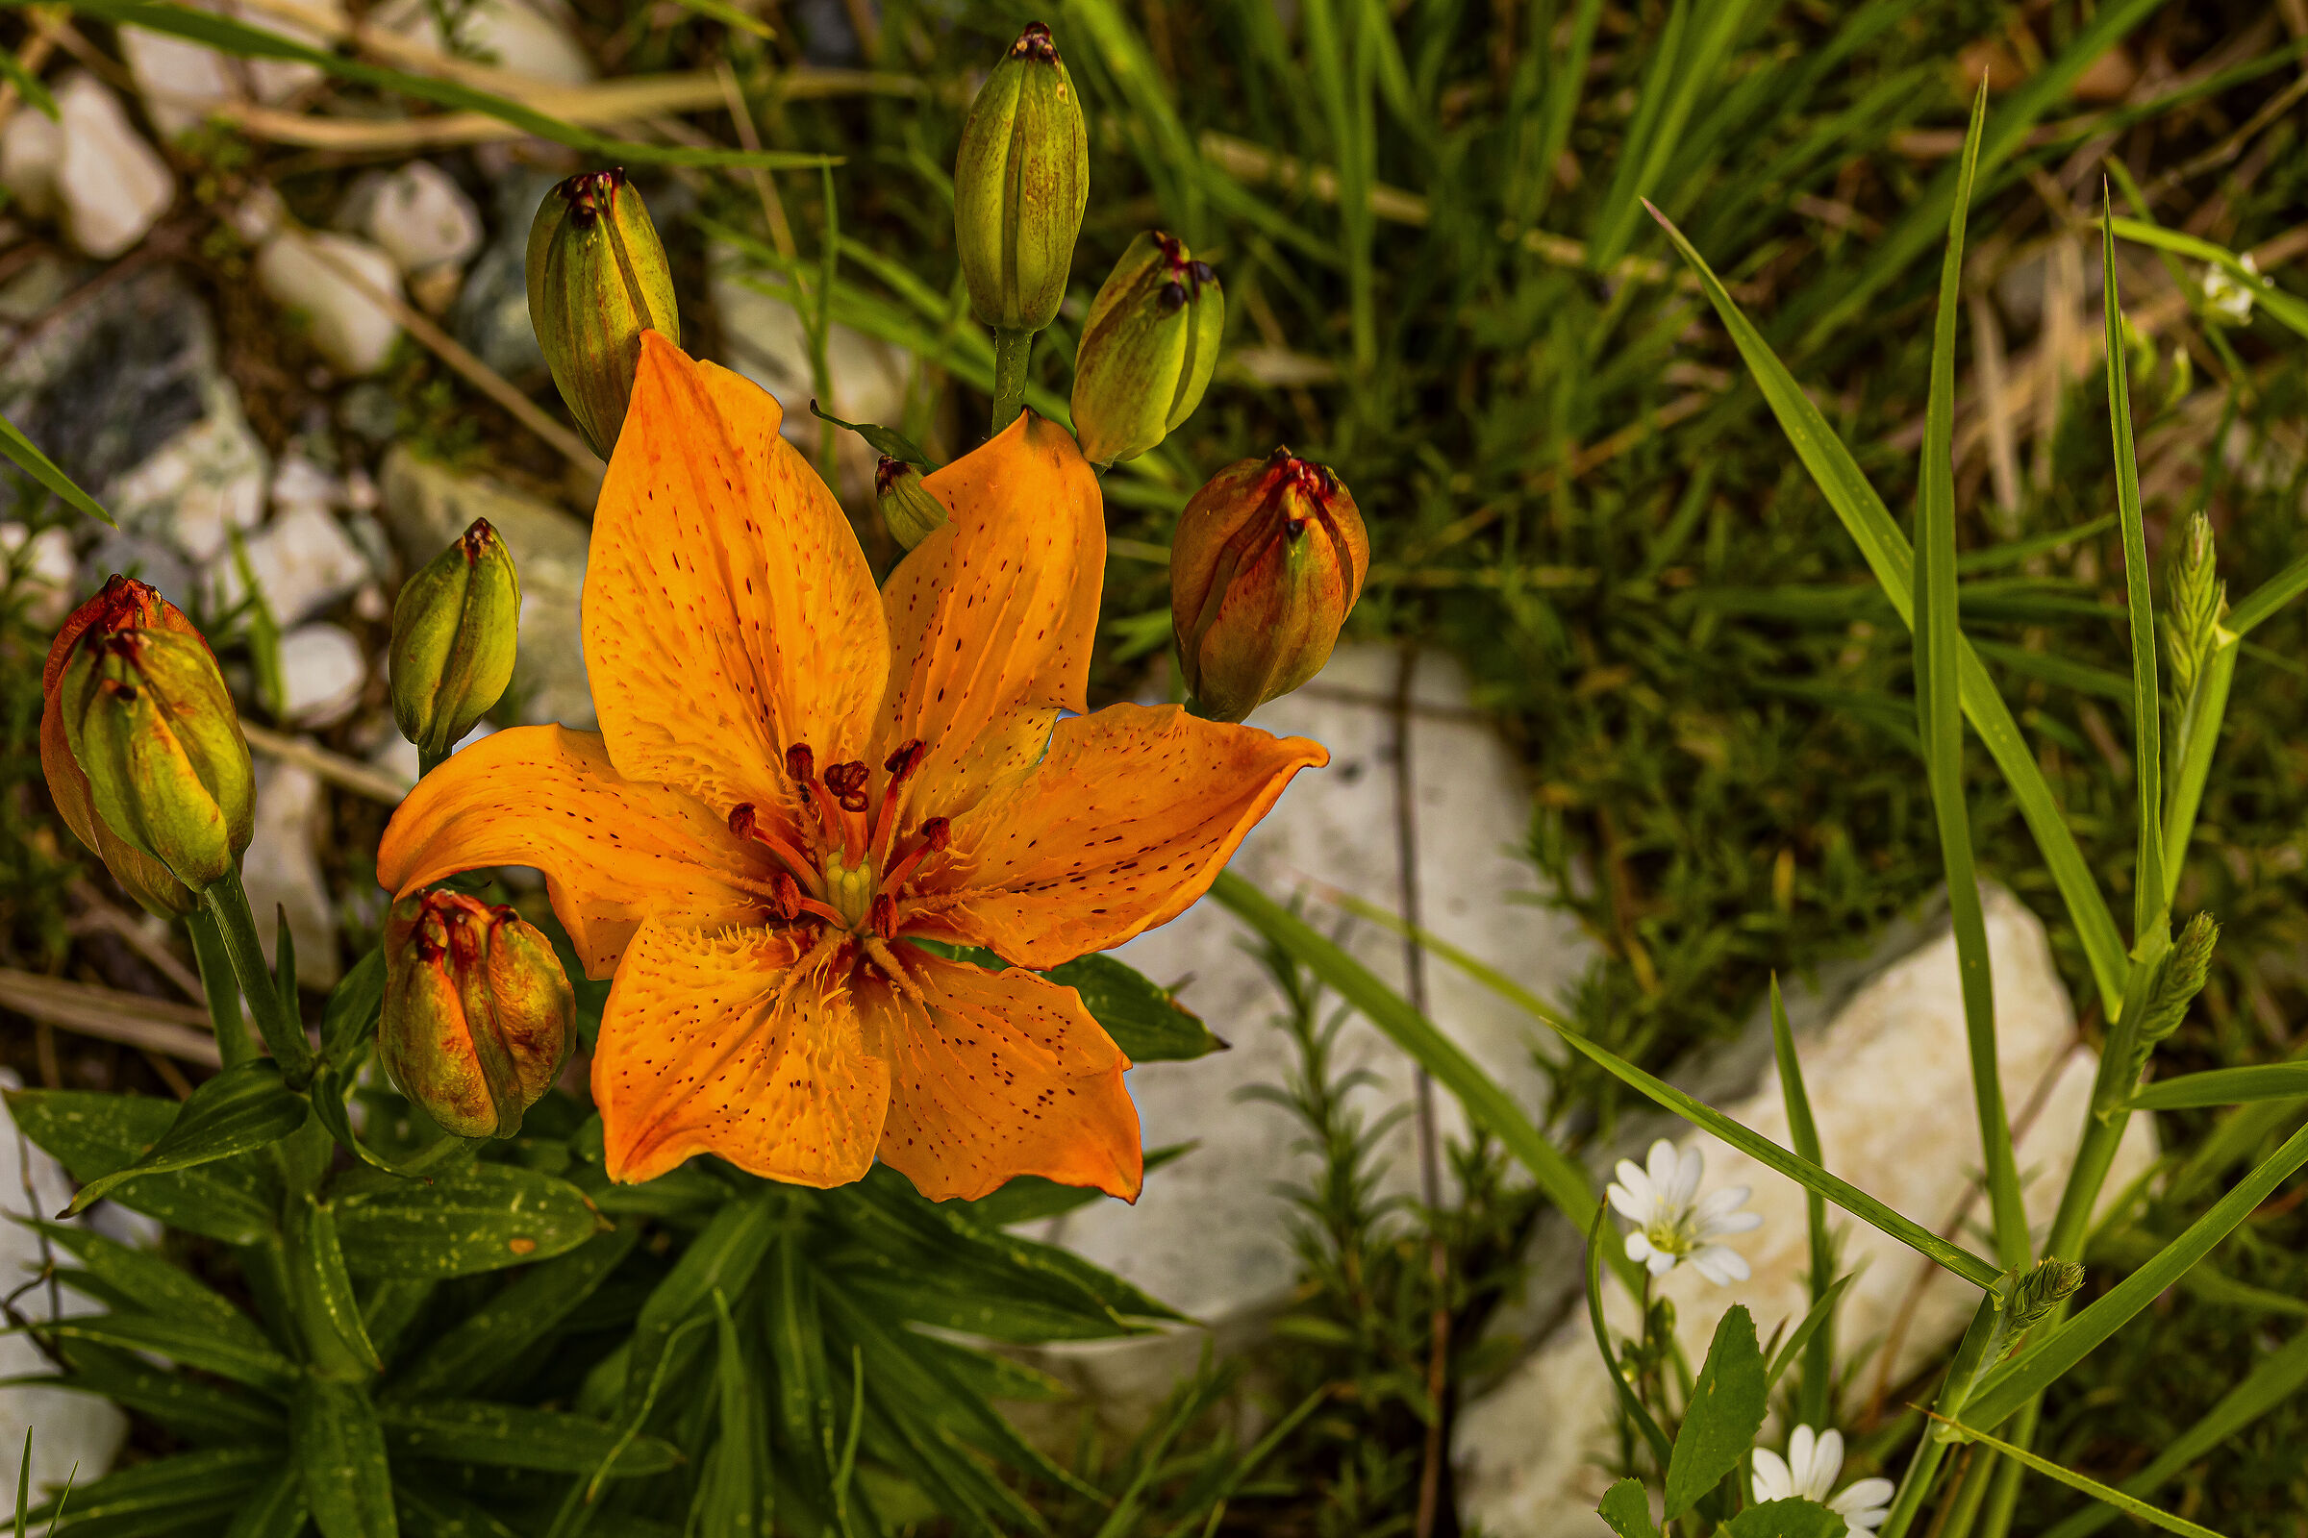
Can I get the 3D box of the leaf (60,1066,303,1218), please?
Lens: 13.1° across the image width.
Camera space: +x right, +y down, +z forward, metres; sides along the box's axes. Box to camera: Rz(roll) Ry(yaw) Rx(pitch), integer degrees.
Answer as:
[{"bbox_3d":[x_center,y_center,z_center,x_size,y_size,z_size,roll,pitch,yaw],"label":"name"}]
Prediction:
[{"bbox_3d":[-0.121,0.046,1.255,0.037,0.009,0.014,-27,49,-22],"label":"leaf"}]

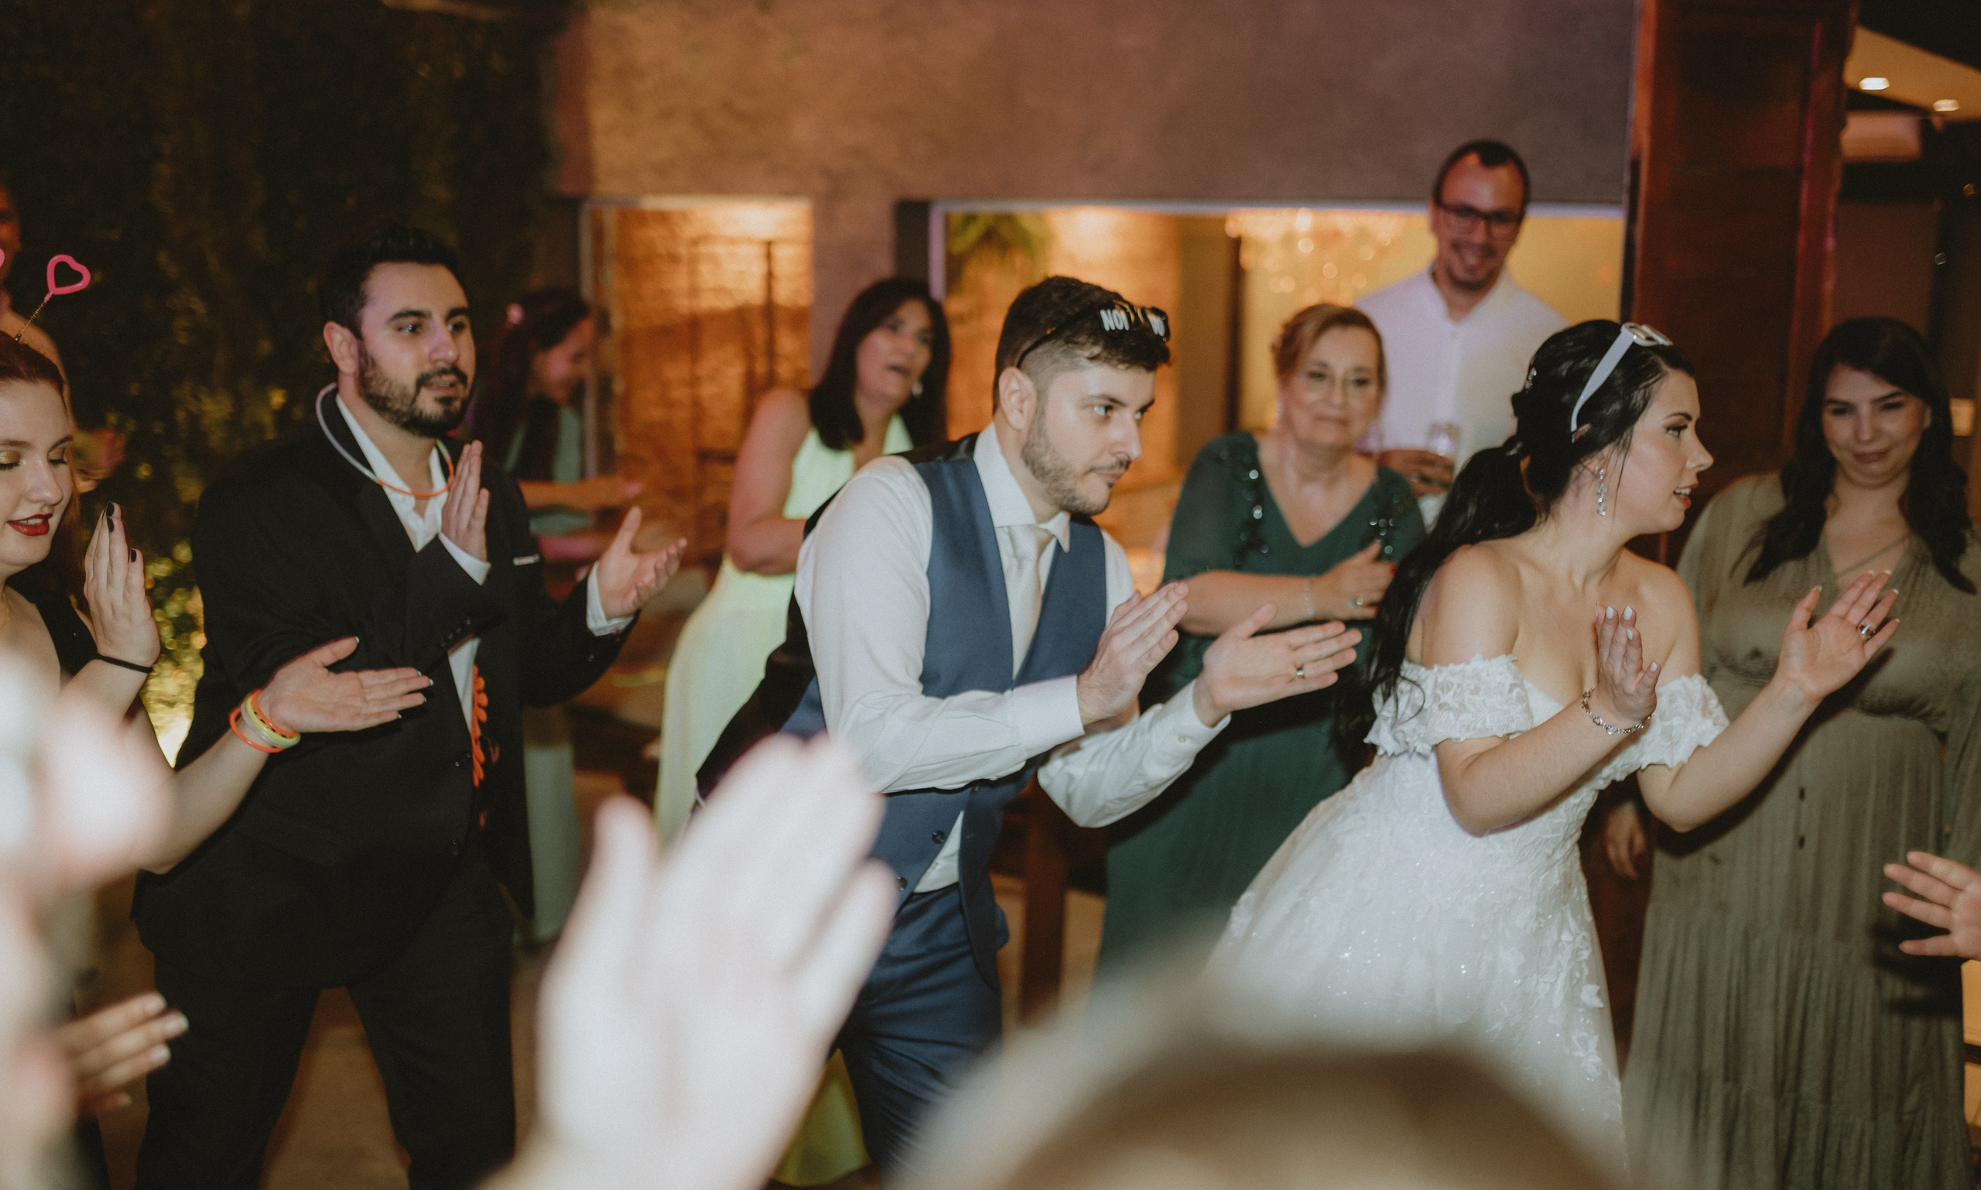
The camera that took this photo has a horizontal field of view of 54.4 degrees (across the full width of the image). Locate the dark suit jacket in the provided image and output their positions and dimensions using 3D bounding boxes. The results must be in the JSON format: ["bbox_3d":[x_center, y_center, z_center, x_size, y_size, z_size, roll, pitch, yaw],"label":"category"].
[{"bbox_3d":[-0.747,0.086,2.346,0.550,0.710,0.440,-8,12,-42],"label":"dark suit jacket"}]

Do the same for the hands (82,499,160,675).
[{"bbox_3d":[-0.830,-0.008,1.840,0.080,0.165,0.055,-8,3,20],"label":"hands"}]

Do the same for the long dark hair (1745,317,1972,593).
[{"bbox_3d":[1.246,-0.203,2.760,0.295,0.390,0.240,5,10,27],"label":"long dark hair"}]

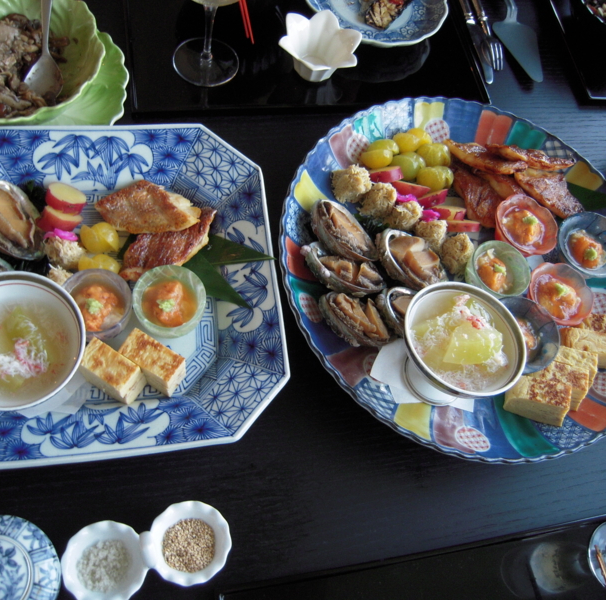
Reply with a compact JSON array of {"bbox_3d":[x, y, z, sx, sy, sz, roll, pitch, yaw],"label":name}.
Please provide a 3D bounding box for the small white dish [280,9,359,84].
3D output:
[{"bbox_3d":[0.017,-0.290,0.763,0.102,0.043,0.098,0,65,-13],"label":"small white dish"}]

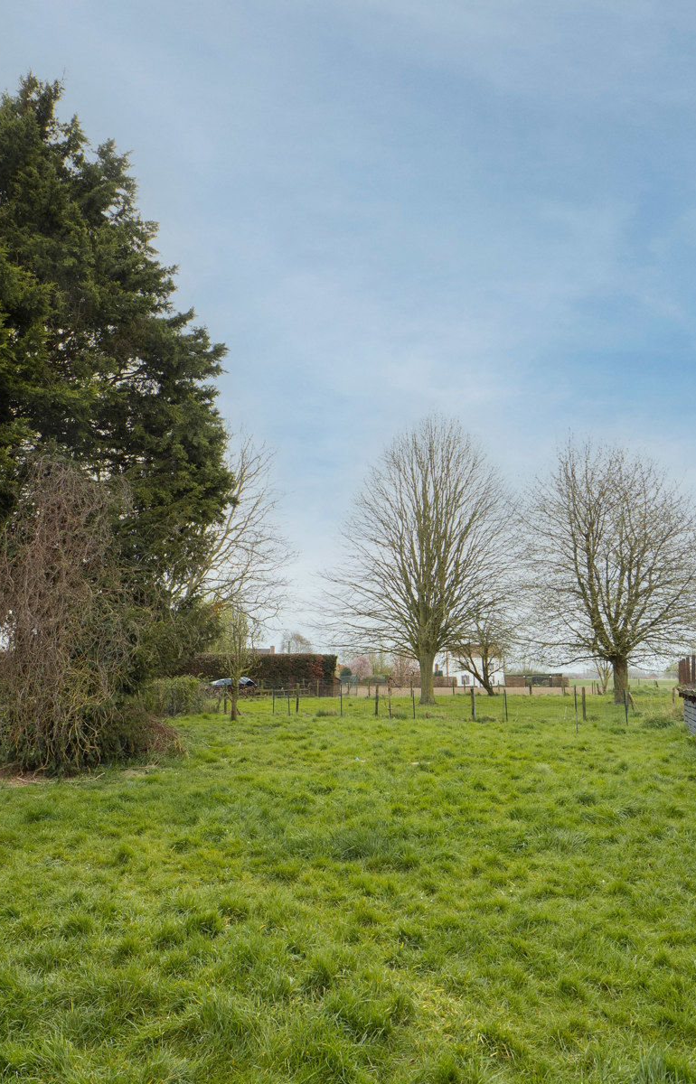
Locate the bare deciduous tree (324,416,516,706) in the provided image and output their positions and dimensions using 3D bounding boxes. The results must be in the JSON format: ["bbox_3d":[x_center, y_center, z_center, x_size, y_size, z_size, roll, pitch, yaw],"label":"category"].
[{"bbox_3d":[3.676,0.646,33.981,9.940,14.890,9.640,0,-11,0],"label":"bare deciduous tree"}]

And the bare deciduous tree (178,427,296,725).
[{"bbox_3d":[-3.955,0.994,22.716,4.190,9.790,4.460,0,-11,0],"label":"bare deciduous tree"}]

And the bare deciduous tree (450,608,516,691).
[{"bbox_3d":[9.275,7.453,45.917,4.660,5.980,4.850,0,-11,0],"label":"bare deciduous tree"}]

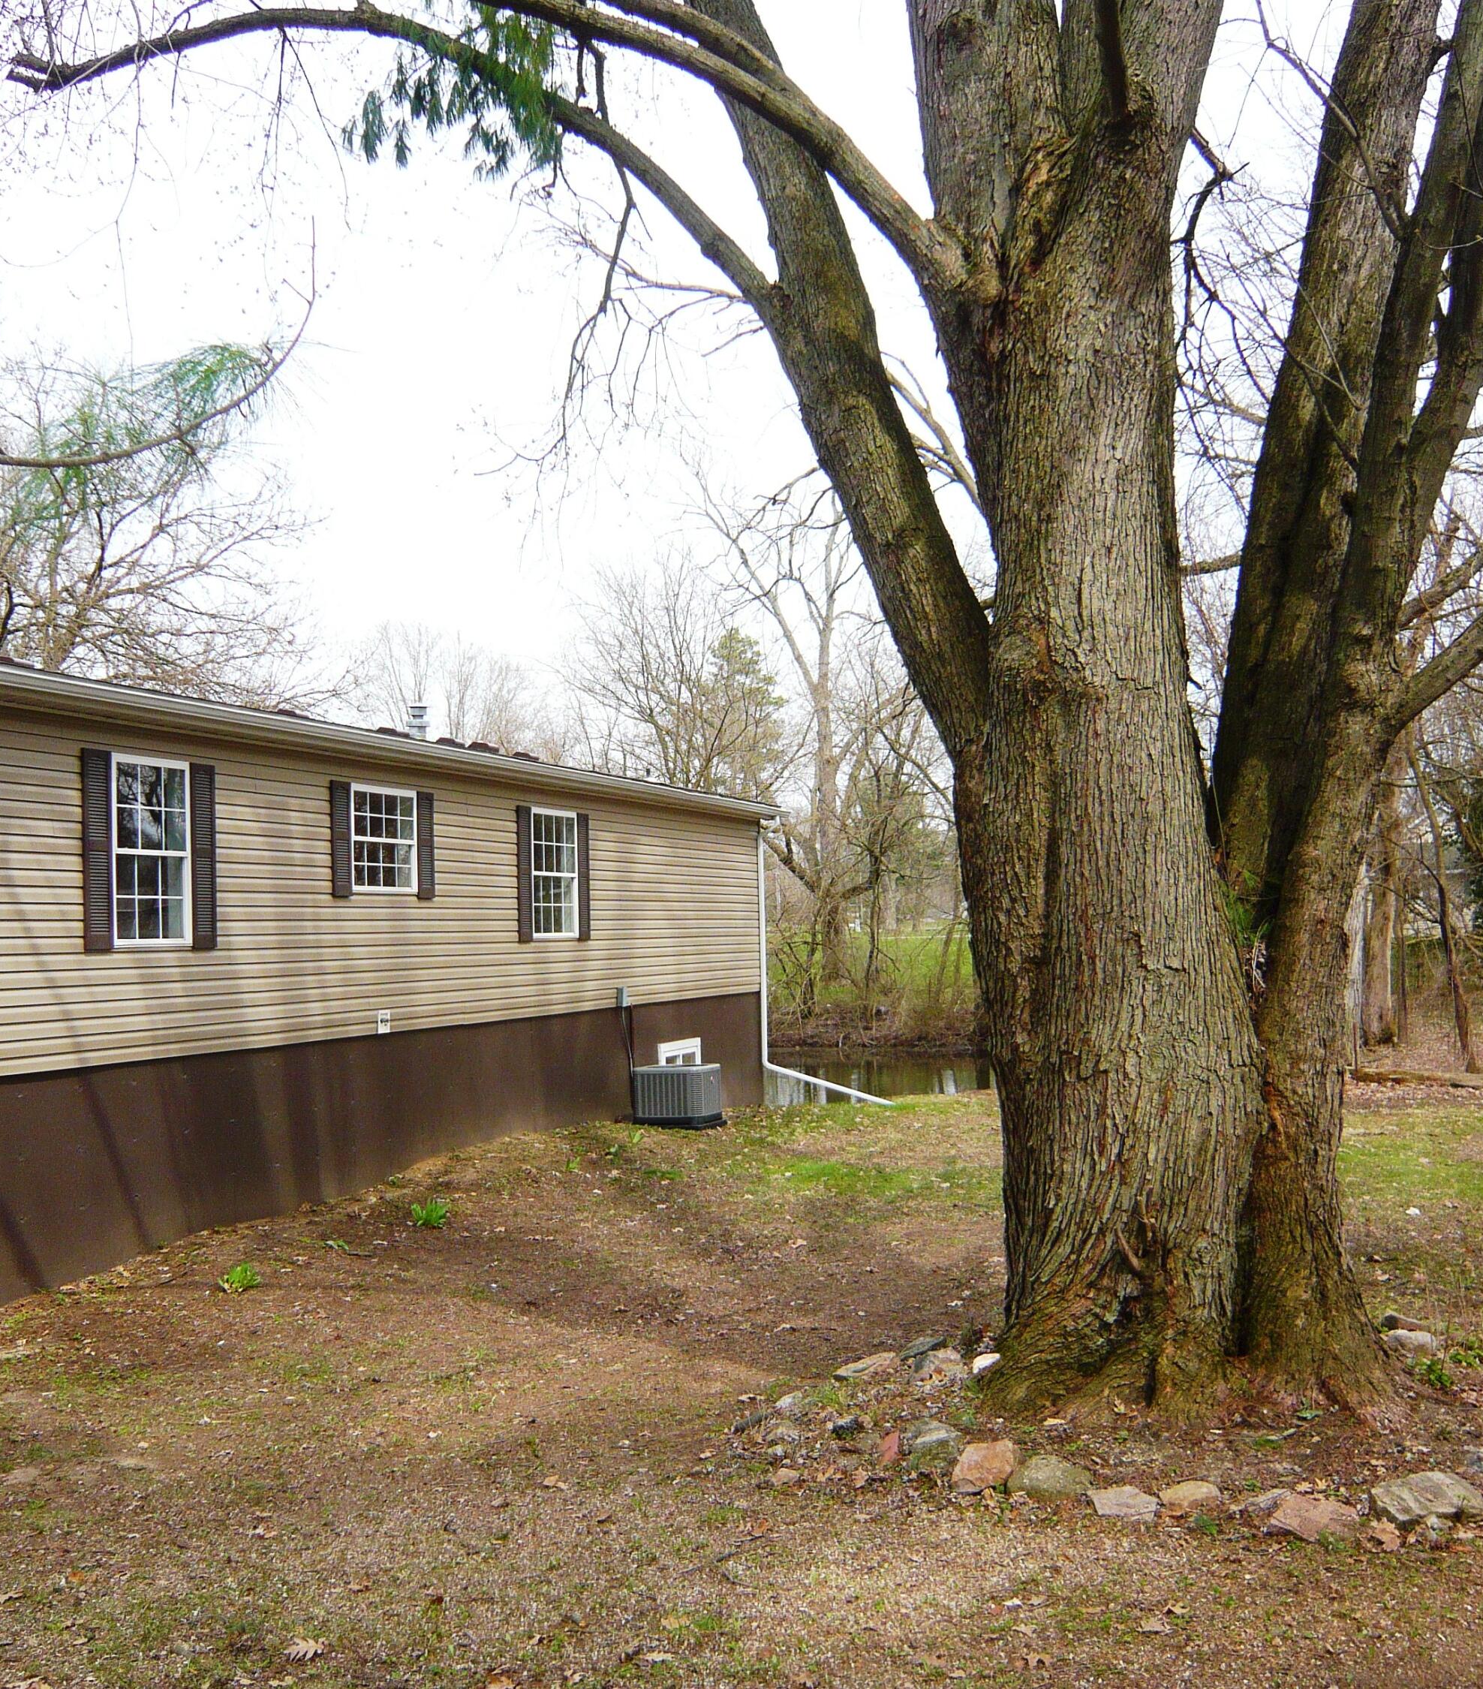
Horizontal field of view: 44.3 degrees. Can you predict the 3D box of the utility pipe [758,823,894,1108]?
[{"bbox_3d":[1.228,1.750,26.596,2.090,4.120,0.100,-2,-3,21],"label":"utility pipe"}]

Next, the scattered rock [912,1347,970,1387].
[{"bbox_3d":[0.735,1.932,6.737,0.214,0.133,0.160,-1,-3,6],"label":"scattered rock"}]

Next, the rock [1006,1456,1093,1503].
[{"bbox_3d":[0.912,1.876,5.385,0.256,0.106,0.205,-1,-3,9],"label":"rock"}]

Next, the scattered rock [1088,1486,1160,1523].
[{"bbox_3d":[1.089,1.877,5.185,0.196,0.078,0.147,-2,-3,11],"label":"scattered rock"}]

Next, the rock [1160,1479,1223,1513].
[{"bbox_3d":[1.297,1.878,5.249,0.182,0.077,0.137,-2,-3,13],"label":"rock"}]

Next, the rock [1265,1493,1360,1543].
[{"bbox_3d":[1.564,1.846,4.993,0.248,0.106,0.174,-2,-3,17],"label":"rock"}]

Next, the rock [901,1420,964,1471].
[{"bbox_3d":[0.596,1.879,5.692,0.197,0.140,0.148,-1,-3,6],"label":"rock"}]

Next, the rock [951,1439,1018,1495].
[{"bbox_3d":[0.729,1.861,5.452,0.198,0.150,0.139,-1,-3,7],"label":"rock"}]

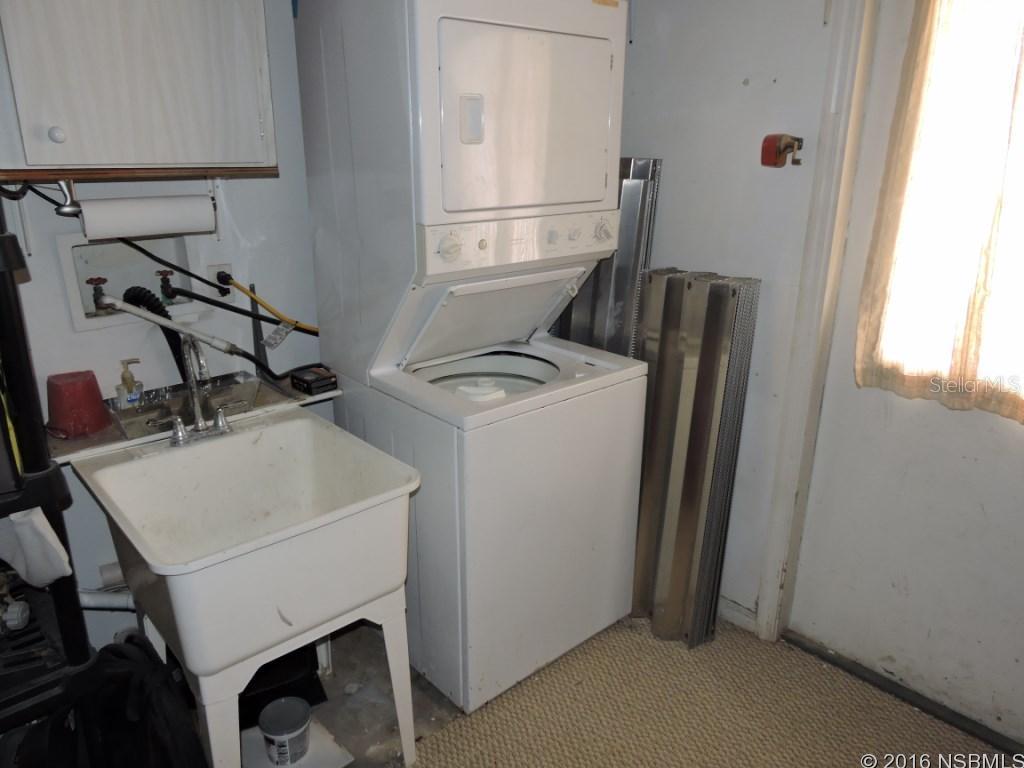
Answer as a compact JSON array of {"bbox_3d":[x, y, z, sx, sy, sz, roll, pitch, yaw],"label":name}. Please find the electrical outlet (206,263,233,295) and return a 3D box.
[{"bbox_3d":[-0.855,-0.298,2.082,0.070,0.114,0.012,-15,24,-39],"label":"electrical outlet"}]

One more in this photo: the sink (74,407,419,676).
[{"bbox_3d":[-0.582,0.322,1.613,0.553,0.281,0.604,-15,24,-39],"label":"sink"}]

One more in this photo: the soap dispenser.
[{"bbox_3d":[-1.015,-0.004,1.874,0.062,0.136,0.042,-10,21,-28],"label":"soap dispenser"}]

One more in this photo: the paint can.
[{"bbox_3d":[-0.570,0.885,1.805,0.128,0.104,0.128,0,18,0],"label":"paint can"}]

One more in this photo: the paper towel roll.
[{"bbox_3d":[-0.841,-0.385,1.645,0.280,0.090,0.090,-15,24,-39],"label":"paper towel roll"}]

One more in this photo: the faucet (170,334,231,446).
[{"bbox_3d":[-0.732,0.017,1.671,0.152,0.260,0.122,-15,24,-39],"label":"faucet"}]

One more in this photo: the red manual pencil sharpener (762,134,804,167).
[{"bbox_3d":[0.715,-0.615,1.870,0.066,0.082,0.092,-15,24,-39],"label":"red manual pencil sharpener"}]

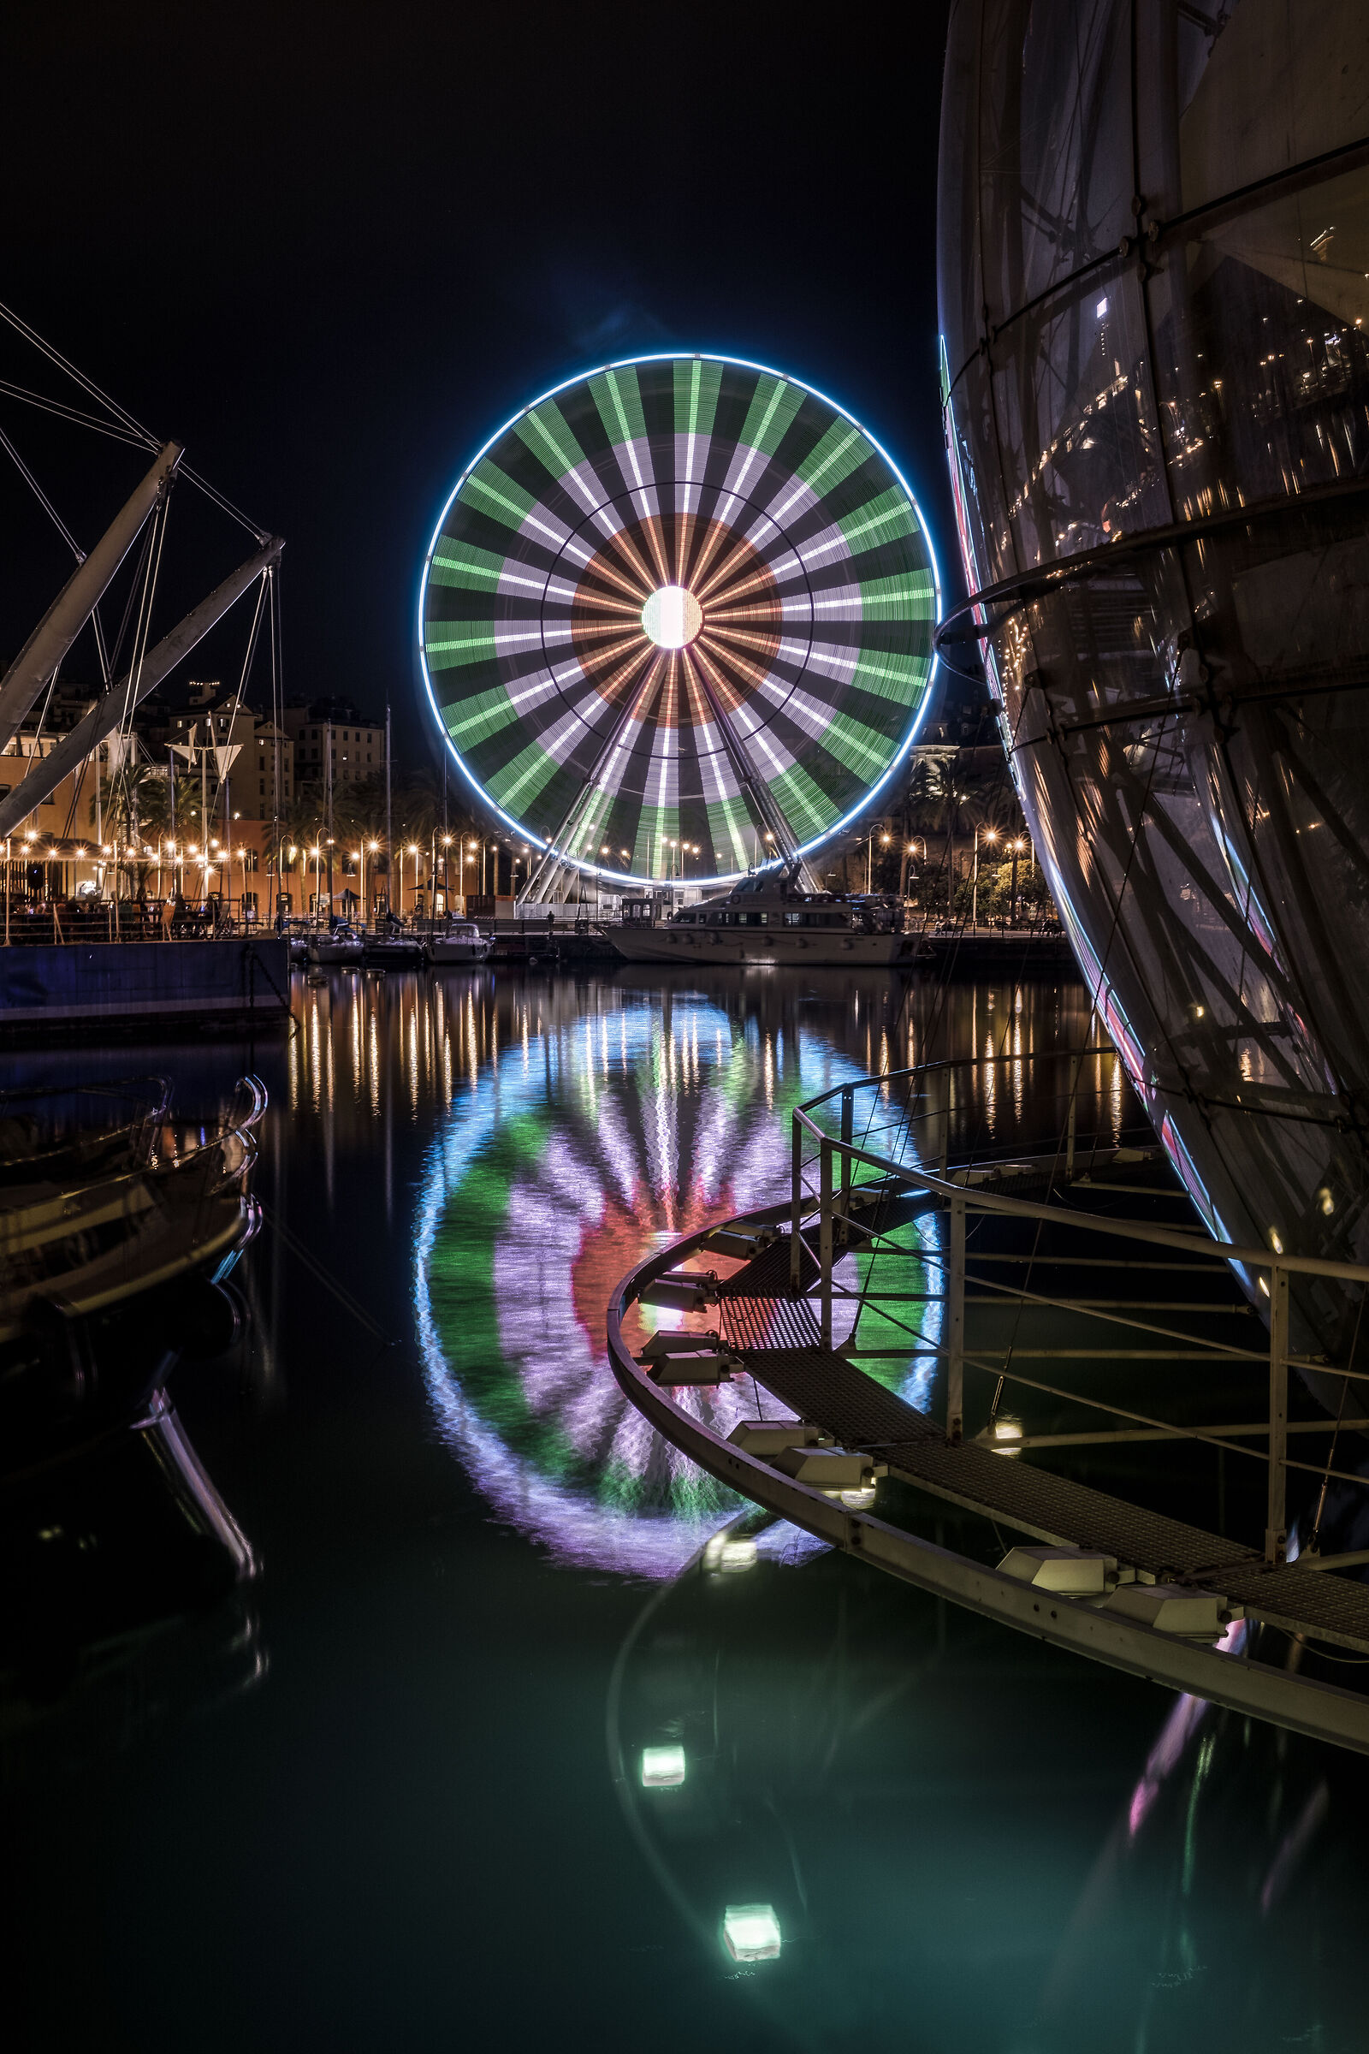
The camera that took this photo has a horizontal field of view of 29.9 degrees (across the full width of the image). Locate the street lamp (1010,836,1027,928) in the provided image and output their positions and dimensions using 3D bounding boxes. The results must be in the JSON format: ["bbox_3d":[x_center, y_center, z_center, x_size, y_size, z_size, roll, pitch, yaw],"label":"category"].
[{"bbox_3d":[27.970,-12.110,214.000,1.400,8.000,0.600,0,2,0],"label":"street lamp"}]

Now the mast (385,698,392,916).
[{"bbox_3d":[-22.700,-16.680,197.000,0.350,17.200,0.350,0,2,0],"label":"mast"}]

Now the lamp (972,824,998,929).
[{"bbox_3d":[24.320,-12.160,208.000,1.900,8.600,0.600,0,2,0],"label":"lamp"}]

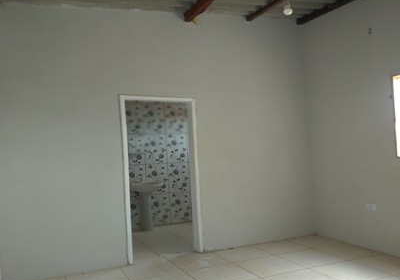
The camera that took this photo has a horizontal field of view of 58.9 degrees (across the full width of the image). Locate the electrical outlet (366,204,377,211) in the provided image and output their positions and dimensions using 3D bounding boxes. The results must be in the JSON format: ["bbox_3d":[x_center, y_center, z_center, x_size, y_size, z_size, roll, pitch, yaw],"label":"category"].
[{"bbox_3d":[2.086,0.822,4.325,0.015,0.070,0.135,-1,-3,-24],"label":"electrical outlet"}]

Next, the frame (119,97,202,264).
[{"bbox_3d":[-0.476,0.467,4.434,0.984,1.994,0.150,-1,-3,-24],"label":"frame"}]

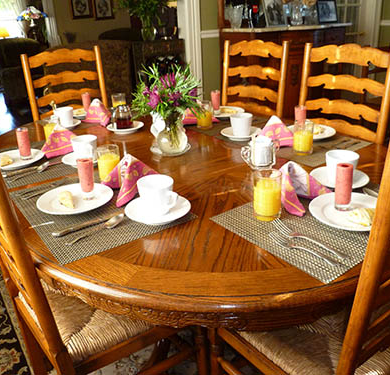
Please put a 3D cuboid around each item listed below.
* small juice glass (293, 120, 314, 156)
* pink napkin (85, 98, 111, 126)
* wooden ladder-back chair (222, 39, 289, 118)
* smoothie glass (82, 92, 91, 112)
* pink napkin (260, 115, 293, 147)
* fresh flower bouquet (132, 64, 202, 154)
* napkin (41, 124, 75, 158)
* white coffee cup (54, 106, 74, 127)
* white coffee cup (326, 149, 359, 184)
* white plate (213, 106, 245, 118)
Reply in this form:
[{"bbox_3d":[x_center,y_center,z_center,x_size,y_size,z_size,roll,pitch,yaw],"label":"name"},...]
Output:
[{"bbox_3d":[0.361,-0.164,1.345,0.067,0.106,0.067,4,25,15],"label":"small juice glass"},{"bbox_3d":[-0.445,-0.359,1.856,0.150,0.105,0.115,-21,30,-34],"label":"pink napkin"},{"bbox_3d":[0.213,-0.216,2.208,0.490,1.055,0.500,14,29,33],"label":"wooden ladder-back chair"},{"bbox_3d":[-0.504,-0.390,1.906,0.042,0.105,0.042,-9,25,-13],"label":"smoothie glass"},{"bbox_3d":[0.306,-0.223,1.512,0.190,0.108,0.150,-2,24,3],"label":"pink napkin"},{"bbox_3d":[-0.096,-0.266,1.384,0.245,0.295,0.240,-4,25,-3],"label":"fresh flower bouquet"},{"bbox_3d":[-0.501,-0.194,1.544,0.190,0.108,0.155,-23,31,-37],"label":"napkin"},{"bbox_3d":[-0.595,-0.322,1.851,0.115,0.074,0.090,-18,28,-31],"label":"white coffee cup"},{"bbox_3d":[0.409,-0.055,1.120,0.088,0.080,0.108,11,28,27],"label":"white coffee cup"},{"bbox_3d":[0.126,-0.338,1.852,0.198,0.022,0.198,-1,25,4],"label":"white plate"}]

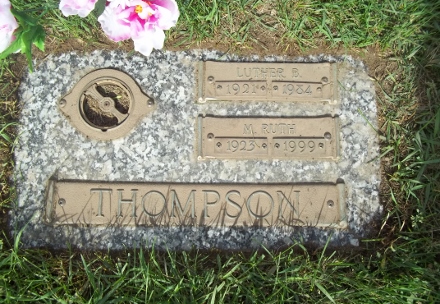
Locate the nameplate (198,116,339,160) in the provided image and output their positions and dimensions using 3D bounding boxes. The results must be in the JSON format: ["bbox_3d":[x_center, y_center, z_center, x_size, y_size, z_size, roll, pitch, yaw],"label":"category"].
[{"bbox_3d":[0.093,-0.028,0.779,0.270,0.013,0.084,0,79,0],"label":"nameplate"}]

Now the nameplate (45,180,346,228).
[{"bbox_3d":[-0.044,0.093,0.758,0.556,0.015,0.086,0,79,0],"label":"nameplate"}]

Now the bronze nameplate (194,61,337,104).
[{"bbox_3d":[0.094,-0.136,0.800,0.270,0.013,0.084,0,79,0],"label":"bronze nameplate"}]

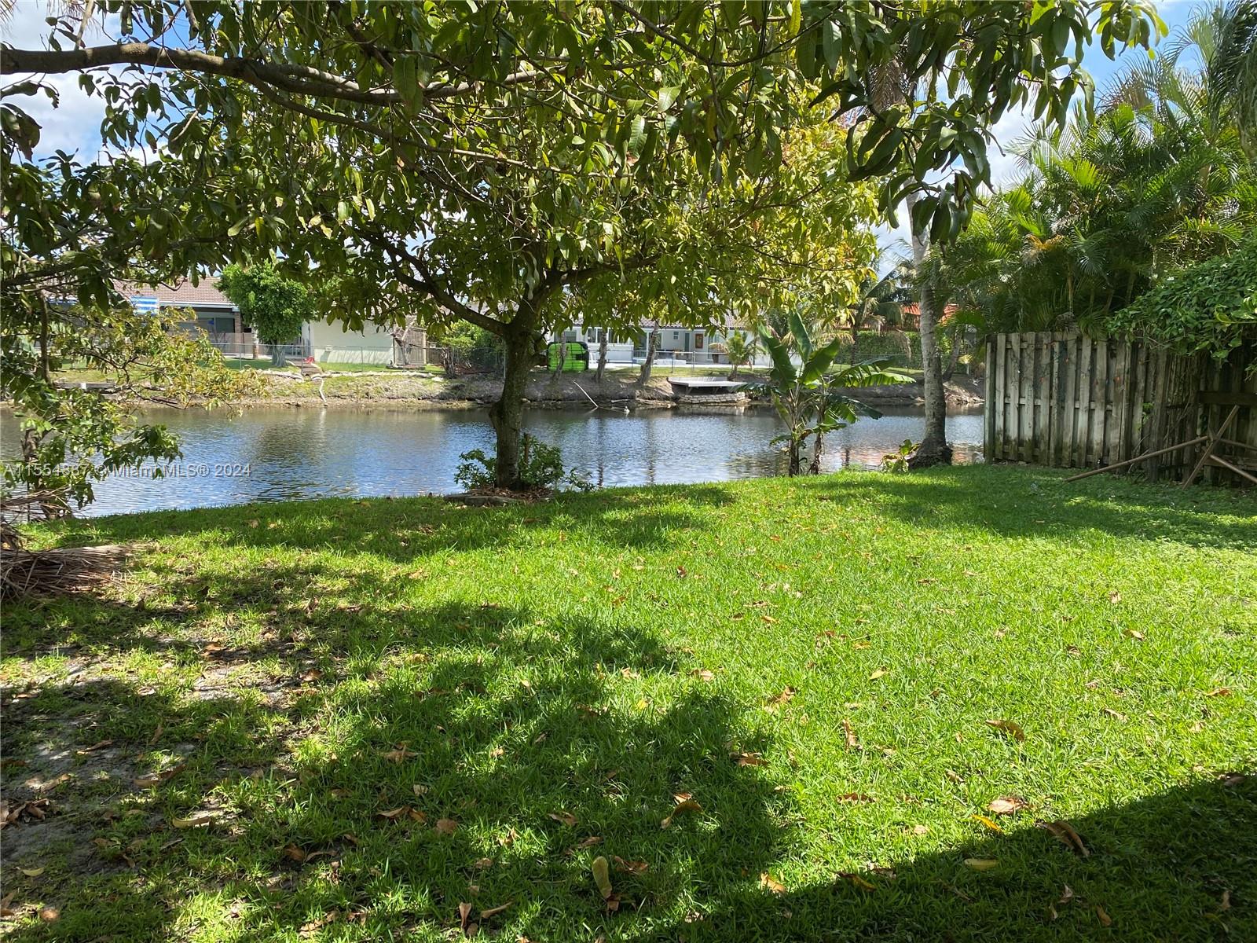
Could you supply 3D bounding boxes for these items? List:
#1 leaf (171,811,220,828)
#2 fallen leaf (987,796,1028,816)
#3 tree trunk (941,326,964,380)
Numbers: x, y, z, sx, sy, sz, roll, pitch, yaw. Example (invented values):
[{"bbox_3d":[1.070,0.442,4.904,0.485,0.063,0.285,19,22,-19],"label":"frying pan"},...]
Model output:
[{"bbox_3d":[-1.433,1.154,3.129,0.148,0.035,0.050,-1,8,-7],"label":"leaf"},{"bbox_3d":[1.319,1.162,3.272,0.135,0.040,0.080,0,8,0],"label":"fallen leaf"},{"bbox_3d":[15.594,-5.656,45.500,1.000,2.600,0.600,0,8,0],"label":"tree trunk"}]

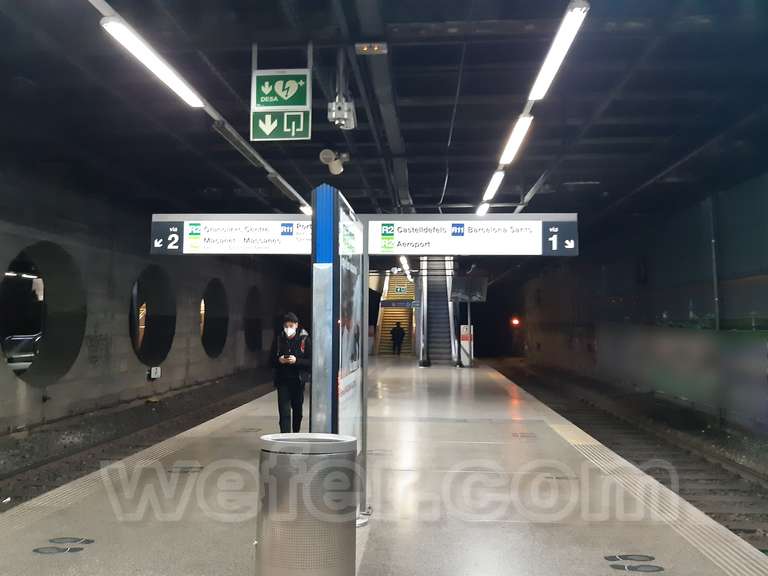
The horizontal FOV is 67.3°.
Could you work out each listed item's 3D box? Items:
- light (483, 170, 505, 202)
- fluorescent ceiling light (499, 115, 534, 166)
[{"bbox_3d":[1.607,-1.500,8.441,0.125,0.080,1.570,0,-3,4],"label":"light"},{"bbox_3d":[1.487,-1.663,6.512,0.125,0.080,1.570,0,-3,4],"label":"fluorescent ceiling light"}]

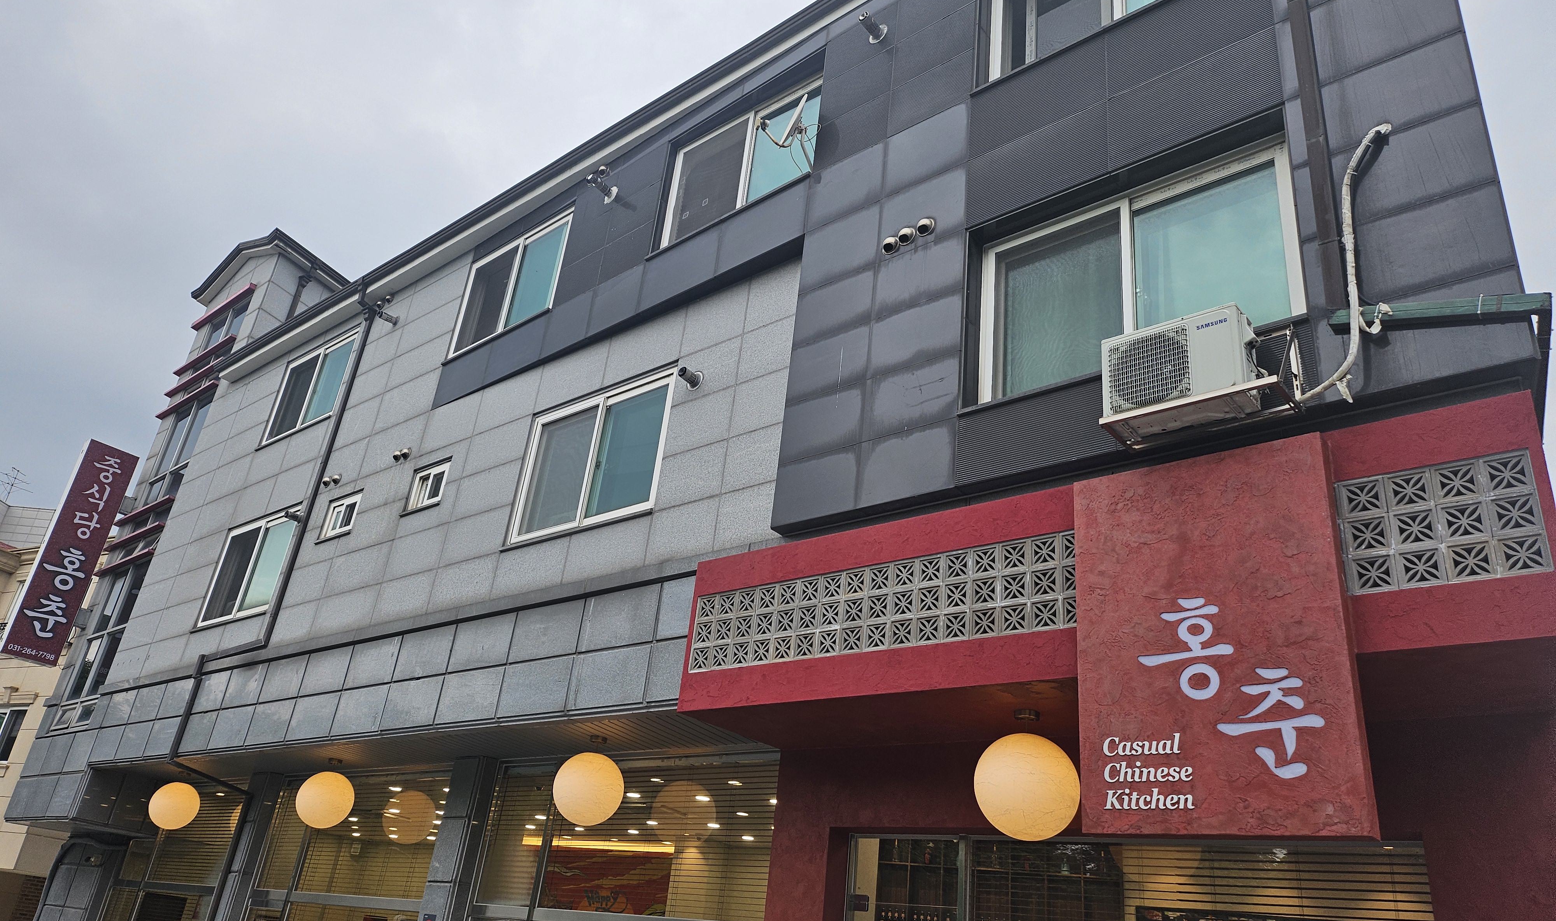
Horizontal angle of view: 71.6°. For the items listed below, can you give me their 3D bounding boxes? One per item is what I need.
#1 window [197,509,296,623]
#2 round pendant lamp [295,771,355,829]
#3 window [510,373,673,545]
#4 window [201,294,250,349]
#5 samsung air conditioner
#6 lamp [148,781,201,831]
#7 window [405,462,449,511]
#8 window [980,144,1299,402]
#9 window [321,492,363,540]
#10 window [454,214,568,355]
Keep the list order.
[{"bbox_3d":[-7.315,1.546,15.021,2.215,1.508,0.130,-15,-33,38],"label":"window"},{"bbox_3d":[-4.980,3.740,11.882,0.610,0.610,0.610,-15,-33,38],"label":"round pendant lamp"},{"bbox_3d":[-1.783,0.030,10.531,2.135,1.450,0.130,-15,-33,38],"label":"window"},{"bbox_3d":[-10.364,-2.410,20.277,1.861,0.945,0.130,-15,-33,38],"label":"window"},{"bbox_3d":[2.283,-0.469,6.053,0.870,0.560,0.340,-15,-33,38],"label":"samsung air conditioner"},{"bbox_3d":[-7.993,4.587,14.316,0.610,0.610,0.610,-15,-33,38],"label":"lamp"},{"bbox_3d":[-3.981,0.328,12.479,0.725,0.501,0.110,-15,-33,38],"label":"window"},{"bbox_3d":[2.344,-1.121,7.192,2.204,1.513,0.130,-15,-33,38],"label":"window"},{"bbox_3d":[-5.496,0.739,13.712,0.829,0.495,0.110,-15,-33,38],"label":"window"},{"bbox_3d":[-3.220,-2.059,13.160,2.054,1.473,0.130,-15,-33,38],"label":"window"}]

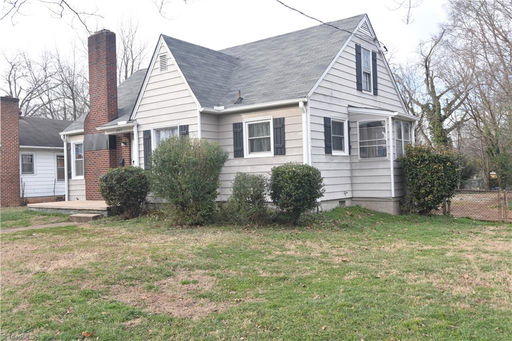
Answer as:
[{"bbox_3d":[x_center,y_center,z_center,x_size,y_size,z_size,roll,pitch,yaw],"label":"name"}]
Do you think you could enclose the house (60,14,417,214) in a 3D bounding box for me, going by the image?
[{"bbox_3d":[-0.581,-1.821,18.851,13.000,6.600,8.850,-3,-1,37],"label":"house"}]

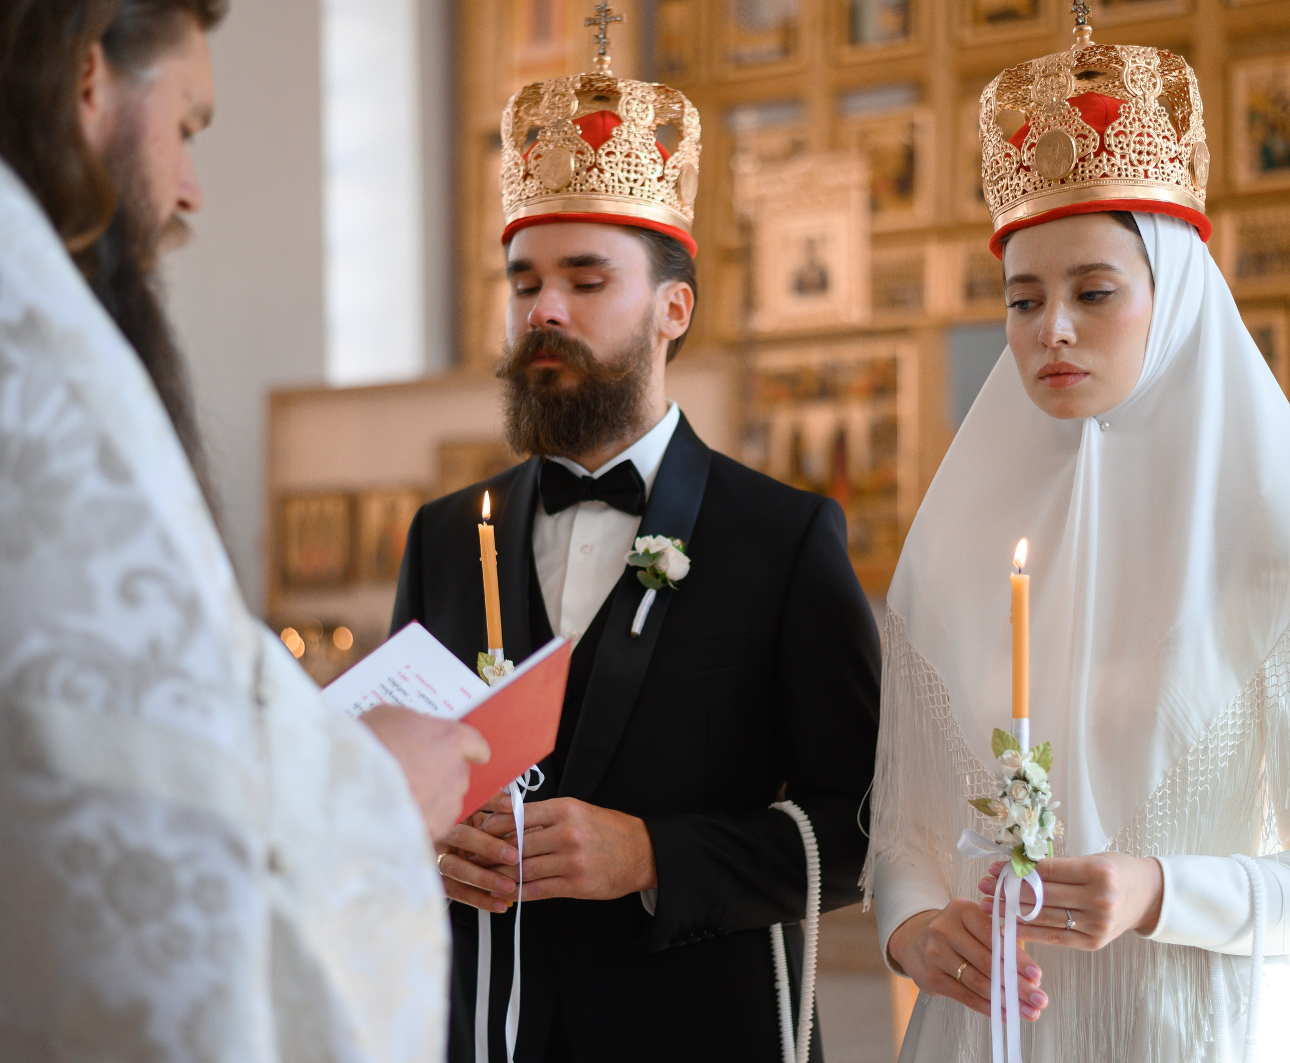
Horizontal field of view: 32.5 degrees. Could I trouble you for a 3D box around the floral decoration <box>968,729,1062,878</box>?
[{"bbox_3d":[0.296,0.217,1.770,0.074,0.118,0.060,-1,-3,14],"label":"floral decoration"}]

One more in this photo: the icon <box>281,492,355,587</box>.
[{"bbox_3d":[-0.944,0.023,6.400,0.240,0.275,0.030,-2,-3,26],"label":"icon"}]

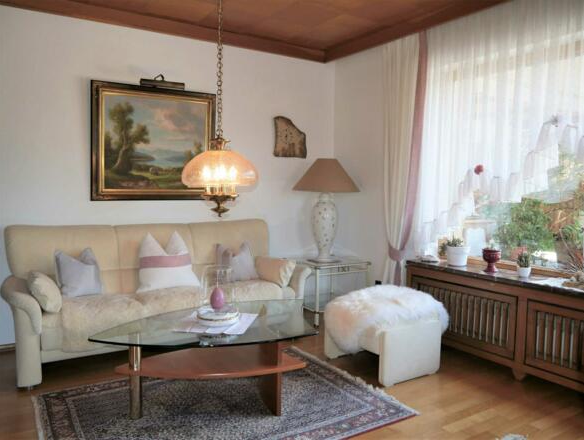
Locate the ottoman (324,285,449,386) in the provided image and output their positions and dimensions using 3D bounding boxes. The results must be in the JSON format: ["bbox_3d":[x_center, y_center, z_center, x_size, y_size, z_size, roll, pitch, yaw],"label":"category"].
[{"bbox_3d":[0.581,0.736,3.088,0.522,0.423,0.661,-2,5,-33],"label":"ottoman"}]

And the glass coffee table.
[{"bbox_3d":[-0.431,0.768,2.658,1.259,0.400,0.800,-1,4,-17],"label":"glass coffee table"}]

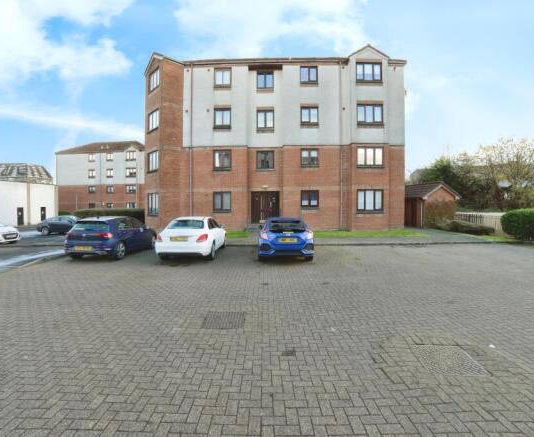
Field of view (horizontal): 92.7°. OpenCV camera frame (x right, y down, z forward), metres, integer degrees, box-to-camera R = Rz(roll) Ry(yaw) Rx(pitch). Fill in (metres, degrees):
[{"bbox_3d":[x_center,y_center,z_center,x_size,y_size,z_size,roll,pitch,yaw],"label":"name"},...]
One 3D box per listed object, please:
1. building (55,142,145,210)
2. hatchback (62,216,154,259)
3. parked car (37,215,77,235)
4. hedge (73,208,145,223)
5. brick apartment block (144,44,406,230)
[{"bbox_3d":[-26.900,-6.800,45.500,15.200,13.300,9.000,0,2,5],"label":"building"},{"bbox_3d":[-5.970,0.650,10.480,1.820,1.470,4.290,0,2,2],"label":"hatchback"},{"bbox_3d":[-14.000,0.420,18.600,4.400,1.450,1.790,0,2,-2],"label":"parked car"},{"bbox_3d":[-13.700,0.000,24.000,7.500,1.750,1.600,0,2,0],"label":"hedge"},{"bbox_3d":[0.250,-5.900,21.400,17.400,13.000,10.500,0,2,0],"label":"brick apartment block"}]

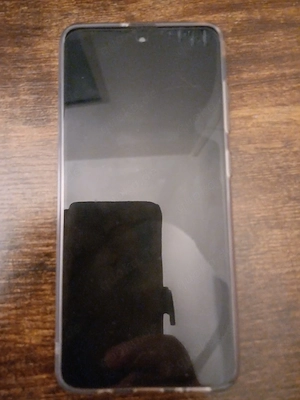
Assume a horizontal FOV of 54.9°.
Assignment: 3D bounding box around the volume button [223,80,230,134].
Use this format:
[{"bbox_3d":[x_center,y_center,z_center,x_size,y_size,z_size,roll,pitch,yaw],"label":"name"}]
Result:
[{"bbox_3d":[0.035,-0.042,0.132,0.002,0.003,0.024,-1,85,0],"label":"volume button"}]

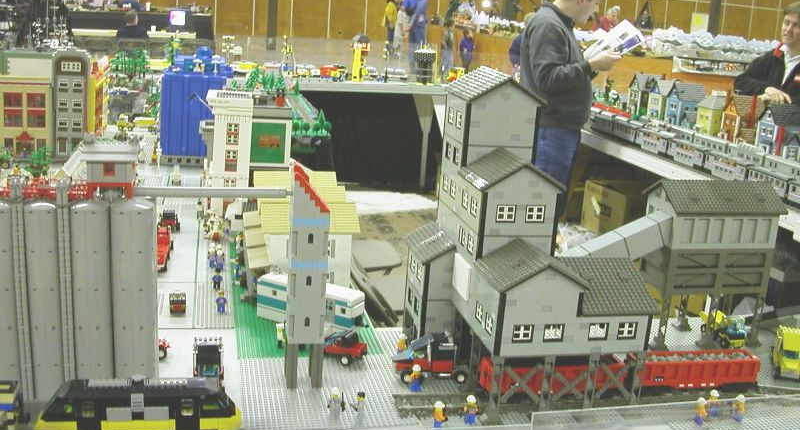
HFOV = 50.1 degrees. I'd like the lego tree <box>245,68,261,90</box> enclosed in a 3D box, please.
[{"bbox_3d":[-0.394,-0.373,2.309,0.036,0.066,0.036,1,14,-13],"label":"lego tree"}]

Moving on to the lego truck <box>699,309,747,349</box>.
[{"bbox_3d":[0.622,0.215,1.647,0.052,0.055,0.105,-1,15,-18],"label":"lego truck"}]

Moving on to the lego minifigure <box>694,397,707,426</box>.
[{"bbox_3d":[0.448,0.293,1.275,0.018,0.044,0.024,6,14,7],"label":"lego minifigure"}]

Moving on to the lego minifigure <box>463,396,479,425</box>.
[{"bbox_3d":[0.104,0.285,1.249,0.024,0.043,0.016,-2,15,-21],"label":"lego minifigure"}]

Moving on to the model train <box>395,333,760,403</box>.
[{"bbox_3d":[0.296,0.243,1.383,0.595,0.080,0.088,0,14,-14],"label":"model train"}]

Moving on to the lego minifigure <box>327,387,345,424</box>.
[{"bbox_3d":[-0.093,0.274,1.235,0.025,0.046,0.017,5,14,5],"label":"lego minifigure"}]

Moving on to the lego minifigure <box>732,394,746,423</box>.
[{"bbox_3d":[0.512,0.292,1.290,0.018,0.044,0.024,3,14,-4],"label":"lego minifigure"}]

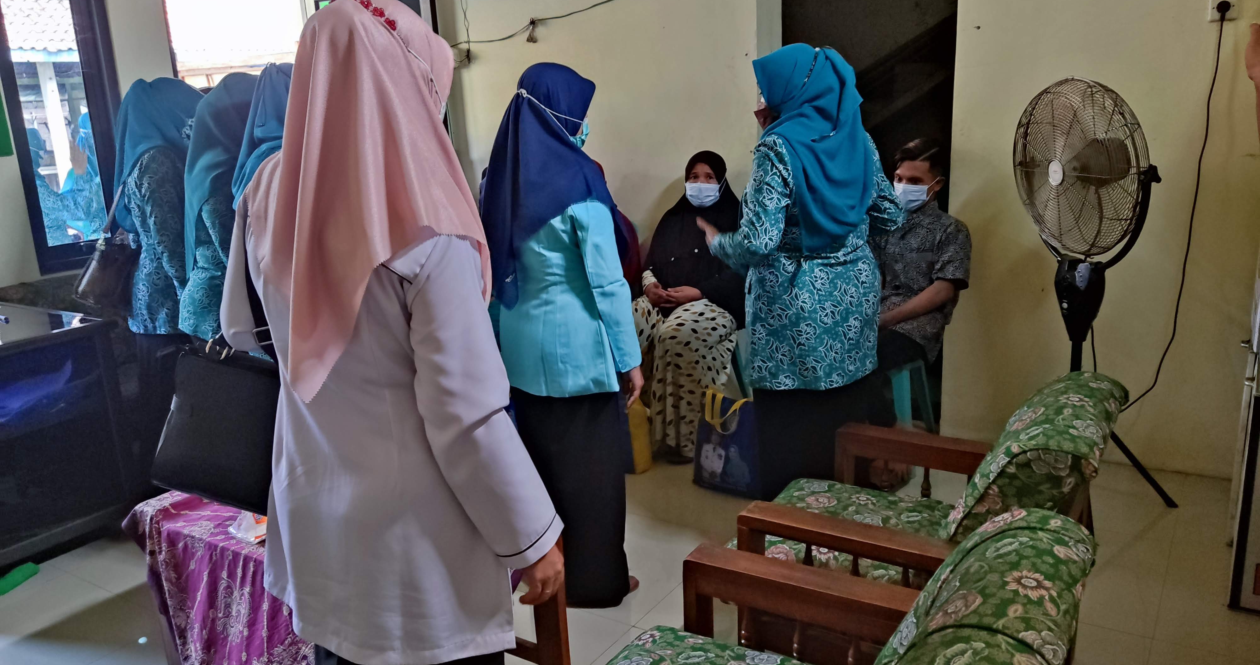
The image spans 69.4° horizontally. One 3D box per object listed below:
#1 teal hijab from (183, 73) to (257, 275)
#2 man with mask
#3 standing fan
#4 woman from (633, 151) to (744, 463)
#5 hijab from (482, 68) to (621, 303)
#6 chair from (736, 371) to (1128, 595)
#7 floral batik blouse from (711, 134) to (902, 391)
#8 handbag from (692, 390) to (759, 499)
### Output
[{"bbox_3d":[-1.293,-0.525,3.036,0.370,0.650,0.400,-16,19,-42],"label":"teal hijab"},{"bbox_3d":[0.965,-0.054,3.252,0.630,1.240,0.500,-15,19,-40],"label":"man with mask"},{"bbox_3d":[1.424,-0.085,2.901,0.560,1.420,0.580,-7,15,-17],"label":"standing fan"},{"bbox_3d":[0.273,-0.121,3.705,0.520,1.210,0.620,5,16,28],"label":"woman"},{"bbox_3d":[-0.218,-0.400,2.455,0.370,0.630,0.400,-16,19,-41],"label":"hijab"},{"bbox_3d":[0.673,0.492,2.116,0.780,0.780,0.670,8,18,35],"label":"chair"},{"bbox_3d":[0.505,-0.203,2.718,0.480,0.760,0.360,-7,15,-17],"label":"floral batik blouse"},{"bbox_3d":[0.390,0.390,3.355,0.280,0.370,0.130,7,17,33],"label":"handbag"}]

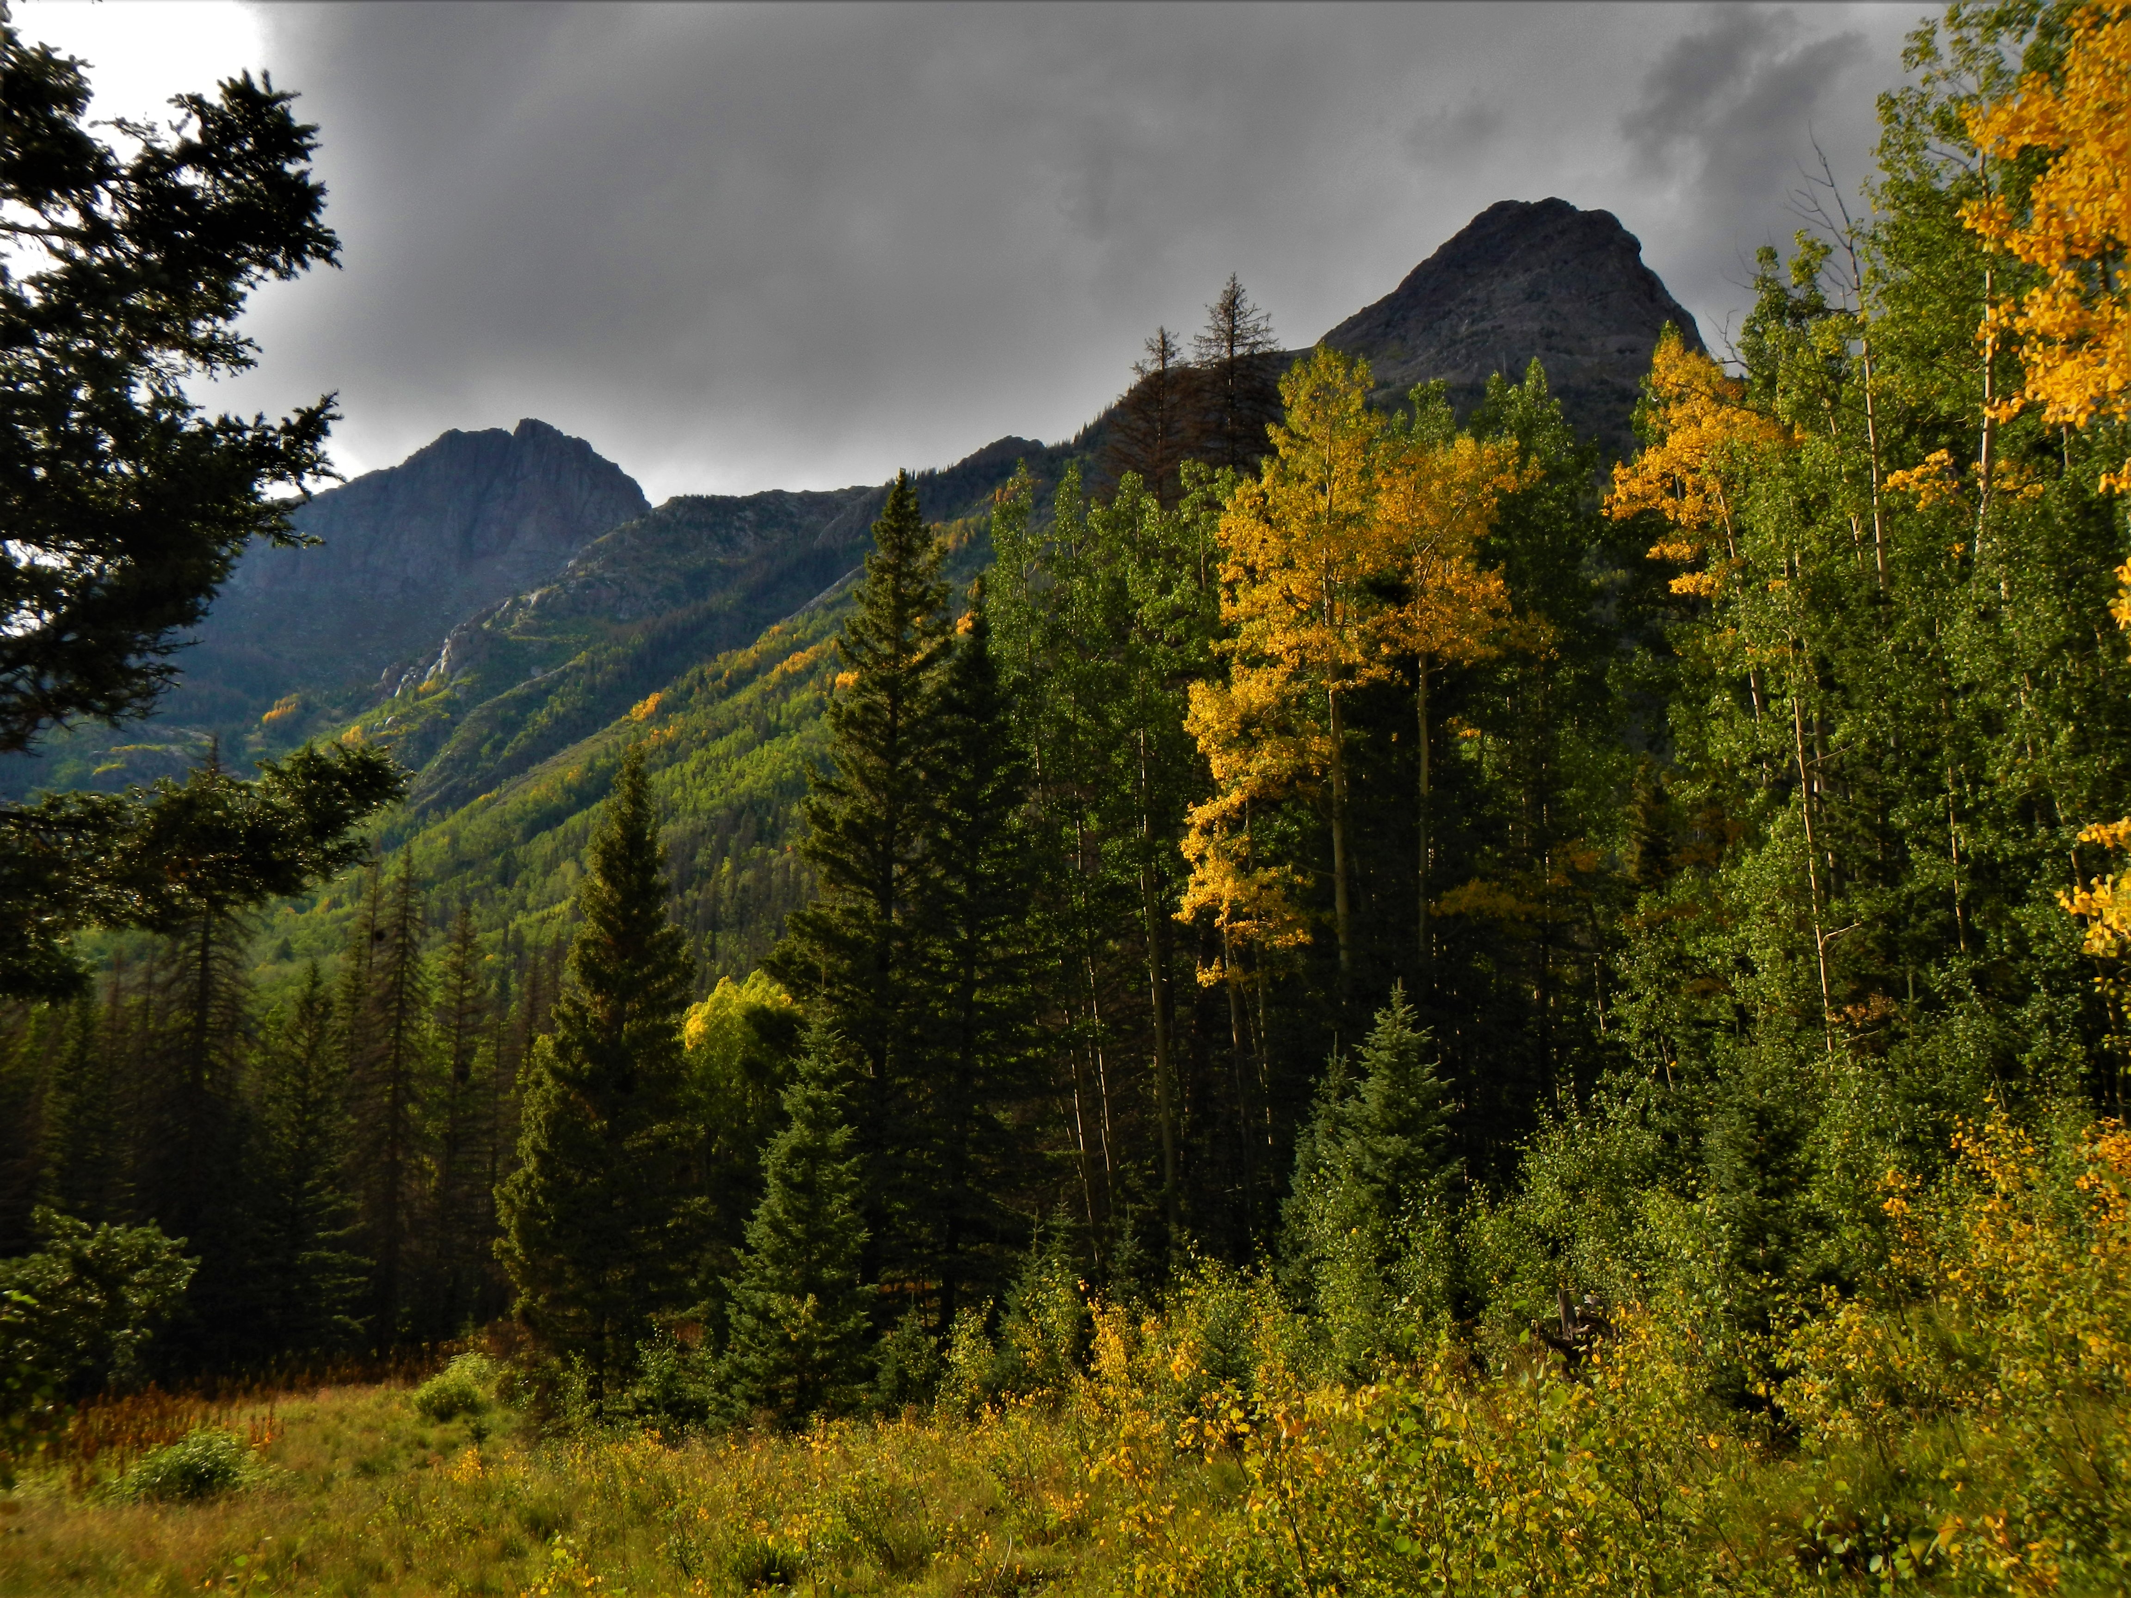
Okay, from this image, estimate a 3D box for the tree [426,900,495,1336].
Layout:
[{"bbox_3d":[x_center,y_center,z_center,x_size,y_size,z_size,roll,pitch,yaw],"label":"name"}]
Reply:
[{"bbox_3d":[-12.713,6.646,42.695,1.900,9.120,1.900,4,-12,-16],"label":"tree"}]

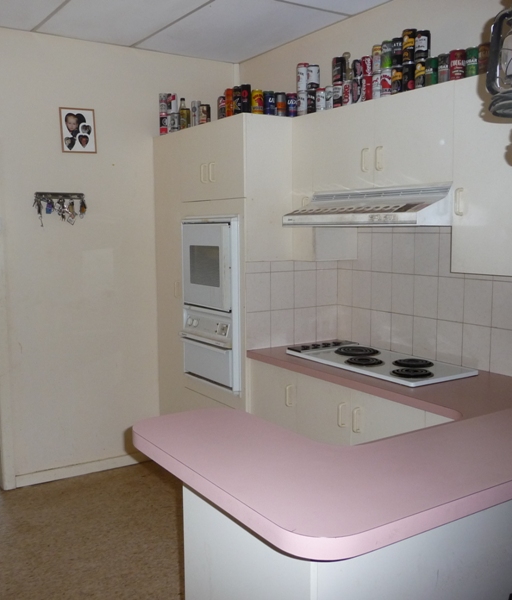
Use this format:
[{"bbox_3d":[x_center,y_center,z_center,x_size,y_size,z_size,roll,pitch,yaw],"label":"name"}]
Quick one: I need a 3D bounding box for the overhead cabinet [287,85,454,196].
[{"bbox_3d":[0.617,-0.711,3.039,0.348,0.396,1.057,-5,8,-33],"label":"overhead cabinet"}]

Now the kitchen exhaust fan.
[{"bbox_3d":[0.594,-0.419,2.939,0.535,0.170,0.869,-5,8,-33],"label":"kitchen exhaust fan"}]

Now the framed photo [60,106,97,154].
[{"bbox_3d":[-1.044,-1.000,3.821,0.209,0.255,0.018,-5,8,-33],"label":"framed photo"}]

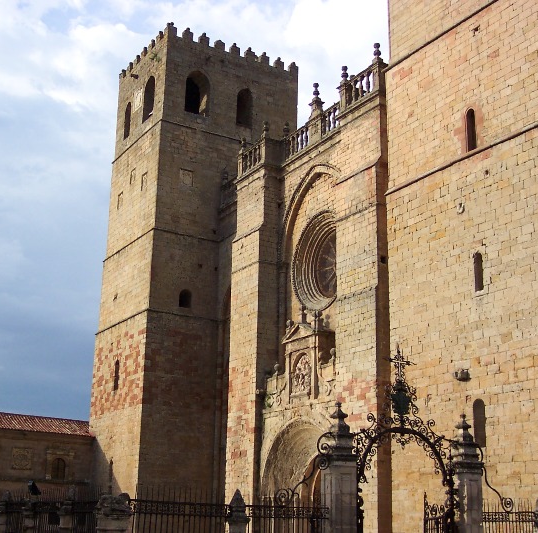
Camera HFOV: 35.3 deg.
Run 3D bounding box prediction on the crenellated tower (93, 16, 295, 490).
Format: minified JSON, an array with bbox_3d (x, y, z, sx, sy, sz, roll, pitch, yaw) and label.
[{"bbox_3d":[-6.442,1.064,72.678,12.720,39.740,11.832,10,-18,-29],"label":"crenellated tower"}]

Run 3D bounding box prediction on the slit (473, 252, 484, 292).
[{"bbox_3d":[8.603,0.209,34.164,0.340,1.680,0.516,10,-18,-29],"label":"slit"}]

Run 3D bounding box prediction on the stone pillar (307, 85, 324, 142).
[{"bbox_3d":[3.218,-10.369,57.581,0.800,4.296,1.392,10,-18,-29],"label":"stone pillar"}]

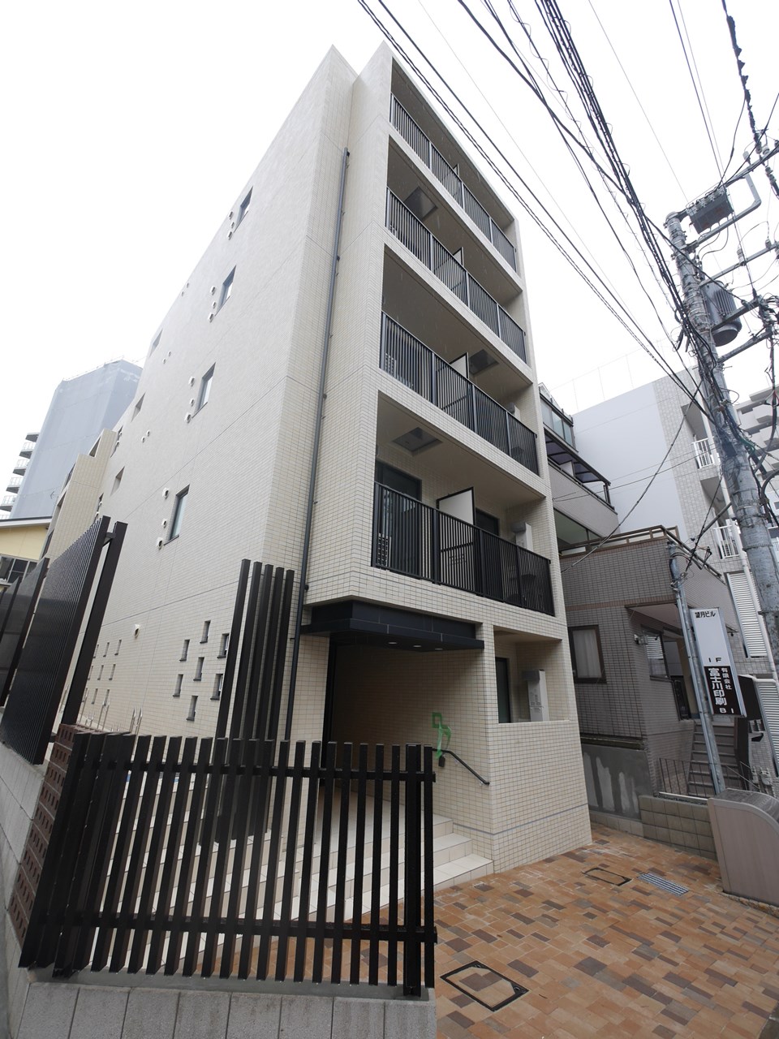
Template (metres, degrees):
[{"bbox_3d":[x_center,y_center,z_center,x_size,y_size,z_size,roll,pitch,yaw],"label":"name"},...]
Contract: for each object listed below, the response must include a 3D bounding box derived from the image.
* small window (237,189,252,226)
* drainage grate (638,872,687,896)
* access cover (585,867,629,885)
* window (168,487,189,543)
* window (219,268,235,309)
[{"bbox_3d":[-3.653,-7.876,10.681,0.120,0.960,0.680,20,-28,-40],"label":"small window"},{"bbox_3d":[3.324,4.430,5.090,0.310,0.030,0.465,22,-26,-35],"label":"drainage grate"},{"bbox_3d":[2.663,4.373,5.134,0.375,0.030,0.425,25,-30,-39],"label":"access cover"},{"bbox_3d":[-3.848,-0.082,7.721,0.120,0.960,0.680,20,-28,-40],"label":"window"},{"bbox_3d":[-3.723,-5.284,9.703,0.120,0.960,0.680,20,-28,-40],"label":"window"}]

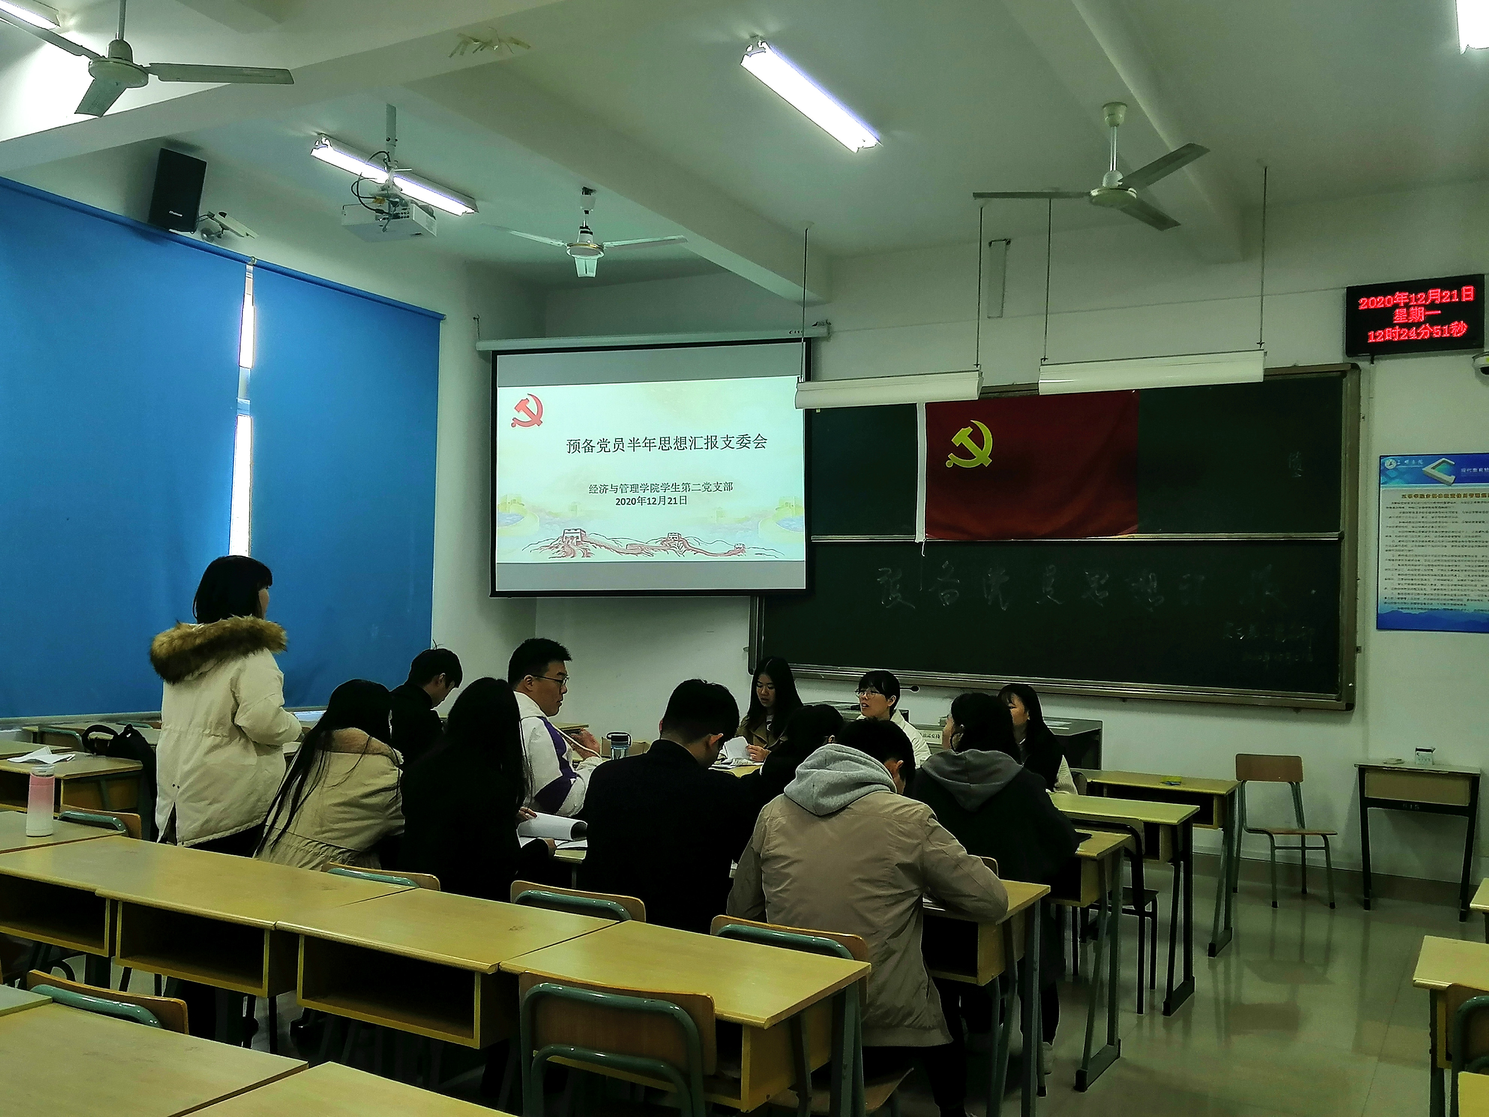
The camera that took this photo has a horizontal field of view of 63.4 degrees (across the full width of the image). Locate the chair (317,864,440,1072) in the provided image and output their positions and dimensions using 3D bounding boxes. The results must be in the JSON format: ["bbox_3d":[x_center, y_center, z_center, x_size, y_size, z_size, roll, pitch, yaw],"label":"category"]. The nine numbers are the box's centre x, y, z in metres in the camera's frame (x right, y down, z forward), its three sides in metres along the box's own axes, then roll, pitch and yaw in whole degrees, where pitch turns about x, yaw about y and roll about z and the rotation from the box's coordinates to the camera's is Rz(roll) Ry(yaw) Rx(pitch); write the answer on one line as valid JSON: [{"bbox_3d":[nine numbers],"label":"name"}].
[{"bbox_3d":[-0.916,1.238,3.392,0.390,0.770,0.410,1,-3,22],"label":"chair"}]

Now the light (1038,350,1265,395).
[{"bbox_3d":[2.356,-1.075,7.011,1.252,0.177,0.170,0,-3,31],"label":"light"}]

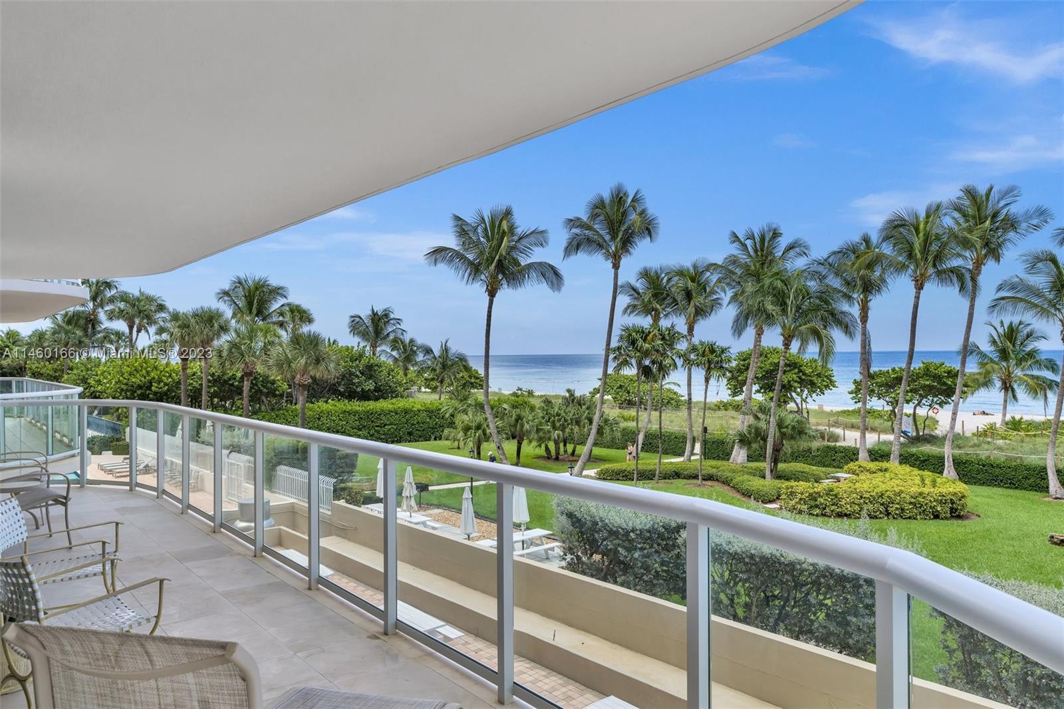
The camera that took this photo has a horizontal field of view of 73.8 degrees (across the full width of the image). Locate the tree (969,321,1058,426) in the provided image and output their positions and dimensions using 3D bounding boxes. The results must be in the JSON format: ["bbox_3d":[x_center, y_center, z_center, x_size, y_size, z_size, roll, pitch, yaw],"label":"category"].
[{"bbox_3d":[45.478,1.767,67.000,8.000,9.975,7.600,0,0,34],"label":"tree"}]

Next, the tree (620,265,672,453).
[{"bbox_3d":[7.740,0.501,47.500,3.900,12.919,4.200,0,0,9],"label":"tree"}]

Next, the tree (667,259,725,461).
[{"bbox_3d":[10.120,0.380,43.700,3.590,12.450,3.700,0,0,0],"label":"tree"}]

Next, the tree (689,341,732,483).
[{"bbox_3d":[9.180,2.950,36.500,2.230,7.360,2.300,0,0,0],"label":"tree"}]

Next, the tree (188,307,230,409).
[{"bbox_3d":[-25.563,1.837,56.000,3.410,11.290,3.240,-1,0,0],"label":"tree"}]

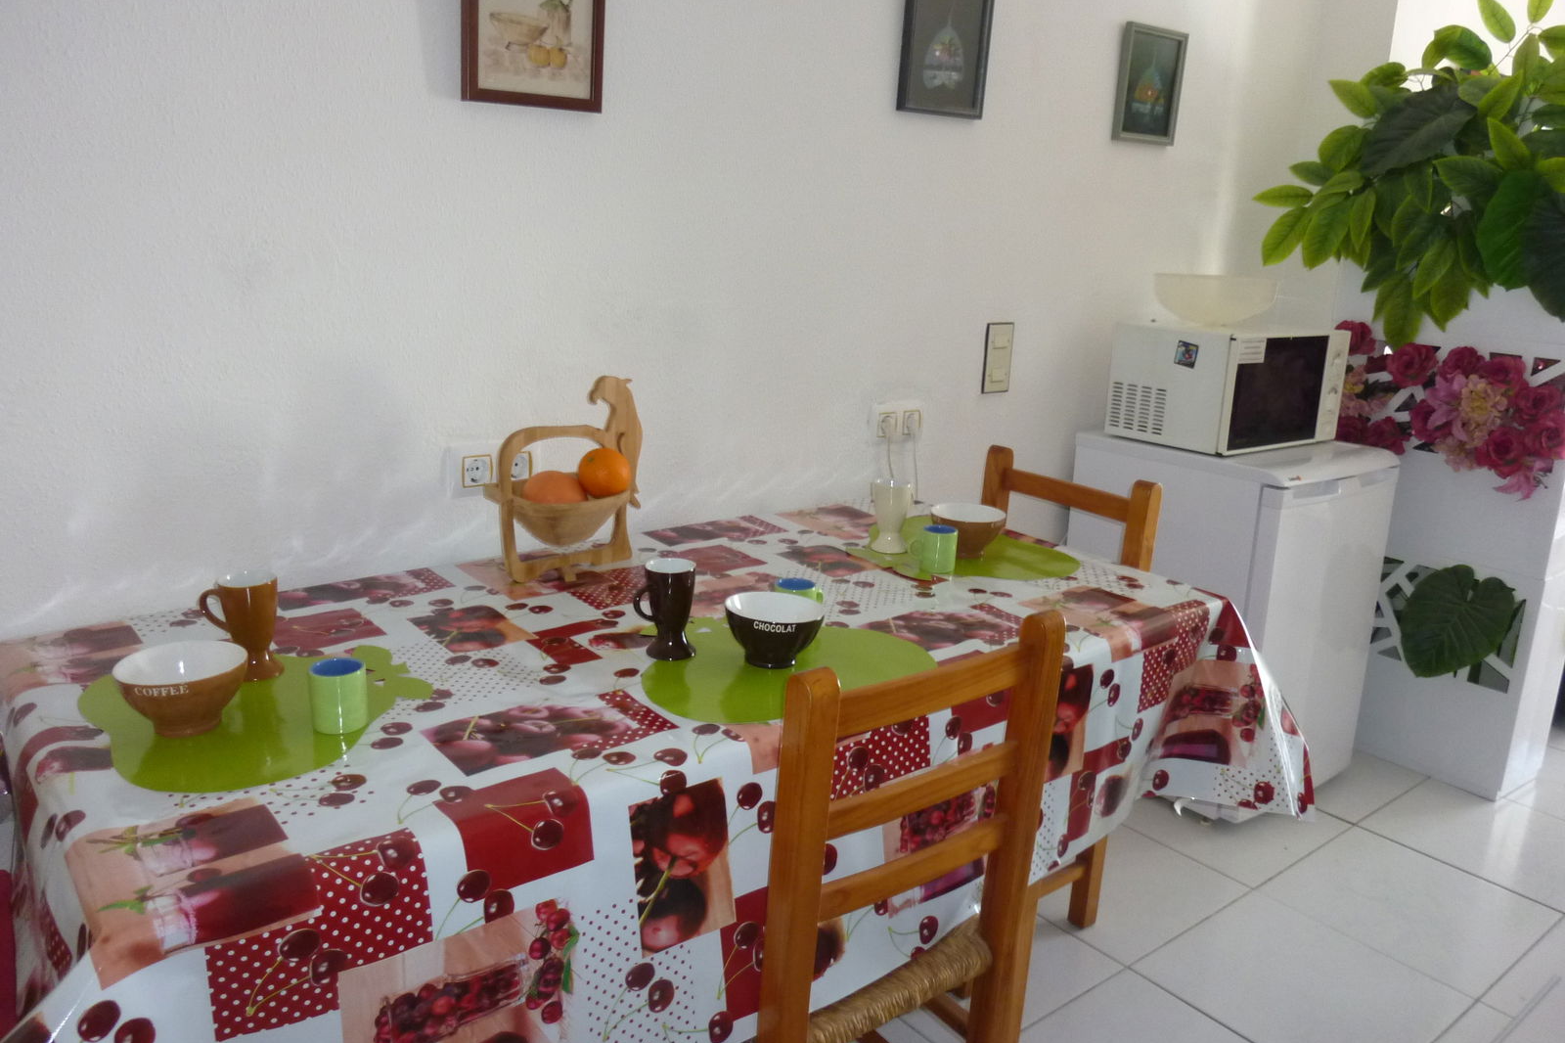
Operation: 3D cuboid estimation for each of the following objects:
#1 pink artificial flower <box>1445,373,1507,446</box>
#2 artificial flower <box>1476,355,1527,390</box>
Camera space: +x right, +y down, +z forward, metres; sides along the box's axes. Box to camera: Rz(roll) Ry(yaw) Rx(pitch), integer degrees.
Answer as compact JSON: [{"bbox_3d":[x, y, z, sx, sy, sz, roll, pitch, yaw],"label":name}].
[{"bbox_3d":[1.623,-0.261,2.640,0.120,0.157,0.075,14,19,39],"label":"pink artificial flower"},{"bbox_3d":[1.676,-0.346,2.631,0.070,0.080,0.092,-9,18,-38],"label":"artificial flower"}]

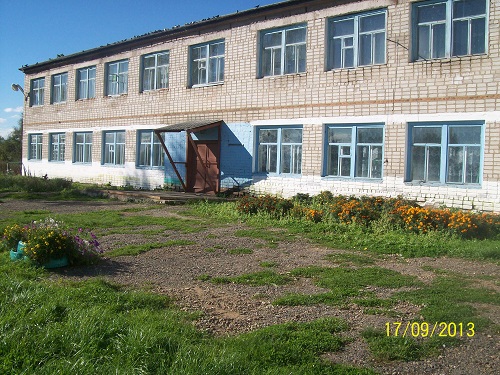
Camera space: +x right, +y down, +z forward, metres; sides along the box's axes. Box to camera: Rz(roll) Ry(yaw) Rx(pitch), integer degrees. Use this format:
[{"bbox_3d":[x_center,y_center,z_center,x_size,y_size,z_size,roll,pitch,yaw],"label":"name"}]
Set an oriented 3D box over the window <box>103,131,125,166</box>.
[{"bbox_3d":[-6.426,-1.810,24.569,1.960,1.620,0.150,5,3,45],"label":"window"}]

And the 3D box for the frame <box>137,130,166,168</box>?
[{"bbox_3d":[-4.153,-1.636,22.338,2.070,1.600,0.180,5,3,45],"label":"frame"}]

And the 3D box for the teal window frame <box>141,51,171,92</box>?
[{"bbox_3d":[-4.015,-4.900,22.213,1.960,1.600,0.150,5,3,45],"label":"teal window frame"}]

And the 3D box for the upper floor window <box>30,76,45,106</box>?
[{"bbox_3d":[-12.432,-5.576,30.522,1.960,1.600,0.150,5,3,45],"label":"upper floor window"}]

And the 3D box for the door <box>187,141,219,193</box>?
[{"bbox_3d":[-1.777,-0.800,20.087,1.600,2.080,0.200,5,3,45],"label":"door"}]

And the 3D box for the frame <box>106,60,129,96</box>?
[{"bbox_3d":[-6.134,-5.067,24.317,2.070,1.600,0.180,5,3,45],"label":"frame"}]

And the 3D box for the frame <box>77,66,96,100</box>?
[{"bbox_3d":[-8.321,-5.252,26.463,1.960,1.600,0.150,5,3,45],"label":"frame"}]

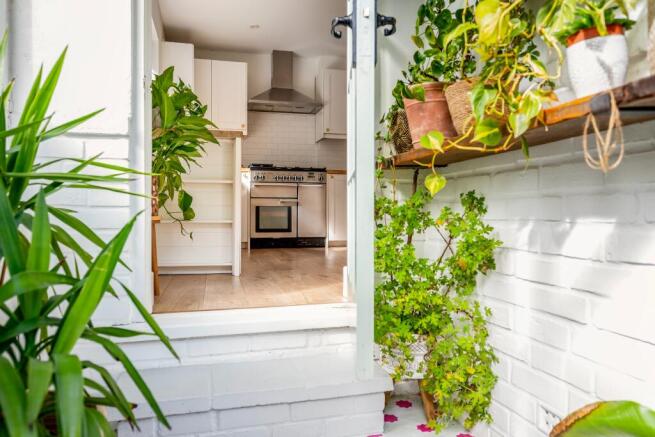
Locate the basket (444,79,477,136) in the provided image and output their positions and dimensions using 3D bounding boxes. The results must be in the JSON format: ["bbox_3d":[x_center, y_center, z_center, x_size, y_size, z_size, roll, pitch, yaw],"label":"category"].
[{"bbox_3d":[0.437,-0.299,1.245,0.190,0.148,0.190,0,0,-13],"label":"basket"}]

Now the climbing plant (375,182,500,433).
[{"bbox_3d":[0.335,0.260,1.460,0.390,0.750,0.350,0,0,-13],"label":"climbing plant"}]

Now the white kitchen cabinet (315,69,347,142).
[{"bbox_3d":[0.105,-1.432,5.687,0.420,0.875,0.340,0,0,-13],"label":"white kitchen cabinet"}]

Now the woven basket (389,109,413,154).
[{"bbox_3d":[0.316,-0.305,1.598,0.165,0.155,0.165,0,0,-13],"label":"woven basket"}]

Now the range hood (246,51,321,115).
[{"bbox_3d":[-0.528,-1.730,5.458,0.900,0.690,0.480,0,0,-13],"label":"range hood"}]

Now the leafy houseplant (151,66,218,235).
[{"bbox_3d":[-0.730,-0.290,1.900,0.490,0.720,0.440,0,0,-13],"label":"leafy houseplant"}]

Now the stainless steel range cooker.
[{"bbox_3d":[-0.516,-0.110,5.409,0.900,0.930,0.610,0,0,-13],"label":"stainless steel range cooker"}]

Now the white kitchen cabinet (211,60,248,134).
[{"bbox_3d":[-1.200,-1.432,5.373,0.415,0.870,0.340,0,0,-13],"label":"white kitchen cabinet"}]

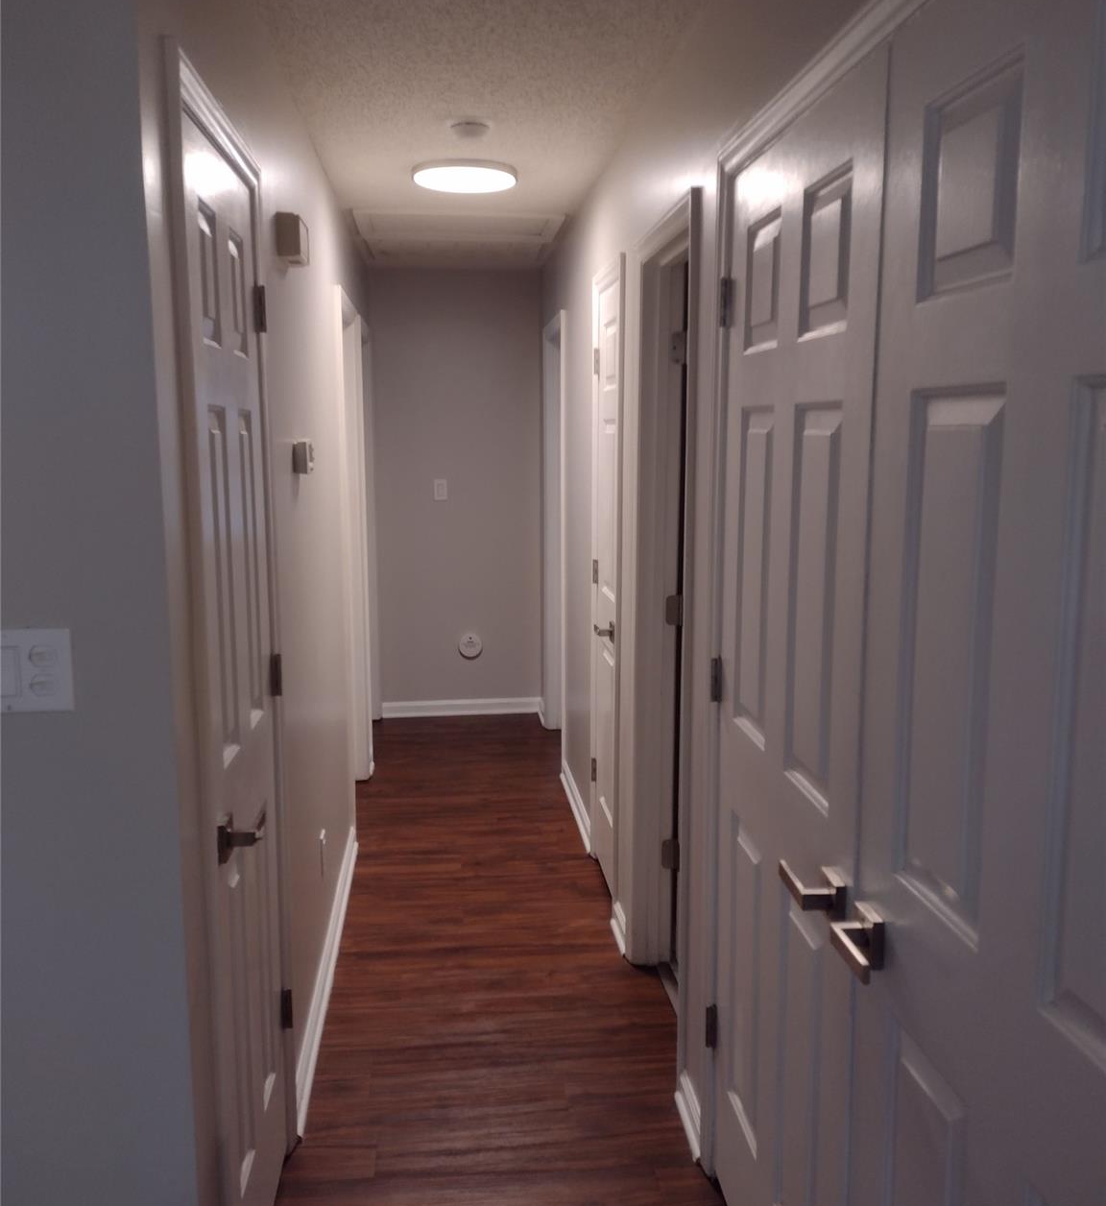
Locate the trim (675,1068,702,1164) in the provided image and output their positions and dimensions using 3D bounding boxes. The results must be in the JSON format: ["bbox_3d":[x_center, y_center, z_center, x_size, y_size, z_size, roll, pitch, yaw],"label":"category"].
[{"bbox_3d":[0.316,1.167,2.642,0.019,0.083,0.255,-1,9,-6],"label":"trim"}]

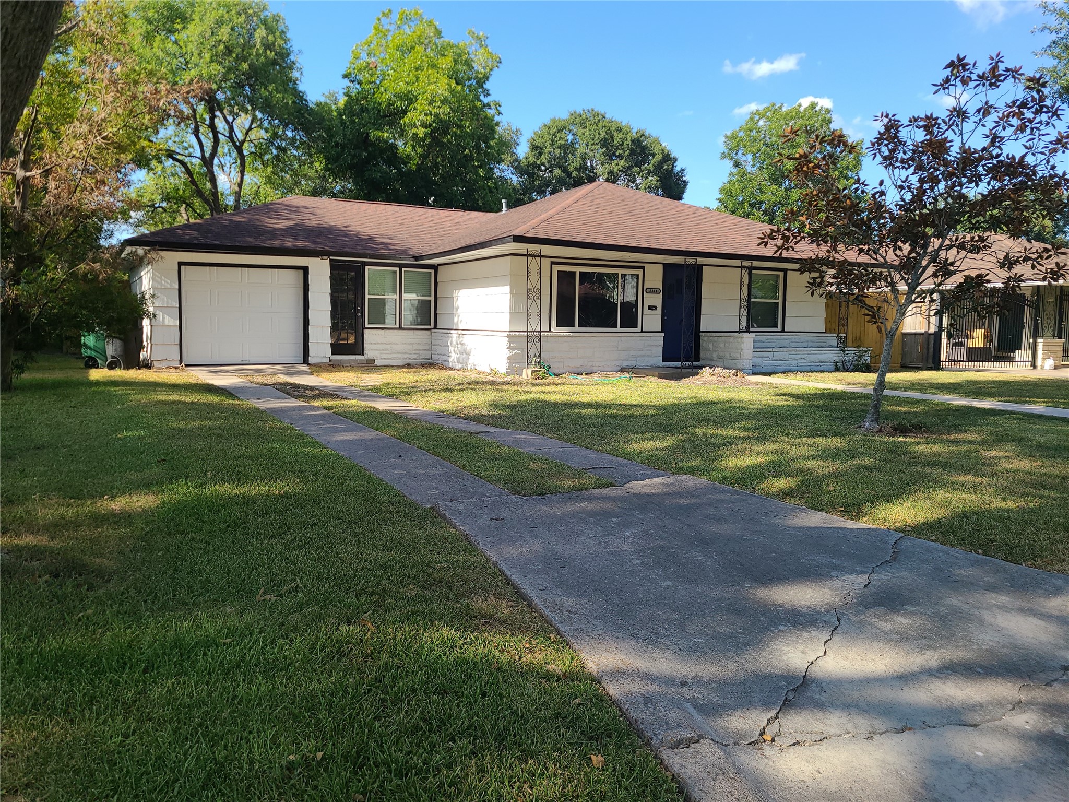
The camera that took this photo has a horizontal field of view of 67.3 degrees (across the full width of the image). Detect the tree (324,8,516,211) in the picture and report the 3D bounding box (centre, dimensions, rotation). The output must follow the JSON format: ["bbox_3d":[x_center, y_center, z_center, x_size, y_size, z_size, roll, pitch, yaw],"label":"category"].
[{"bbox_3d":[-4.147,-7.931,29.074,7.300,12.082,7.300,0,6,-8],"label":"tree"}]

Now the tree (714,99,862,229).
[{"bbox_3d":[11.225,-7.497,34.719,6.800,10.626,6.800,3,6,17],"label":"tree"}]

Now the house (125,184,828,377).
[{"bbox_3d":[-1.300,-3.197,19.631,15.600,4.570,11.700,-2,6,-28],"label":"house"}]

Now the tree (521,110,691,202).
[{"bbox_3d":[3.718,-9.087,42.169,9.300,12.123,9.300,1,6,5],"label":"tree"}]

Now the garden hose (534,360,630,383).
[{"bbox_3d":[0.931,-0.568,15.235,1.950,0.320,0.550,2,6,12],"label":"garden hose"}]

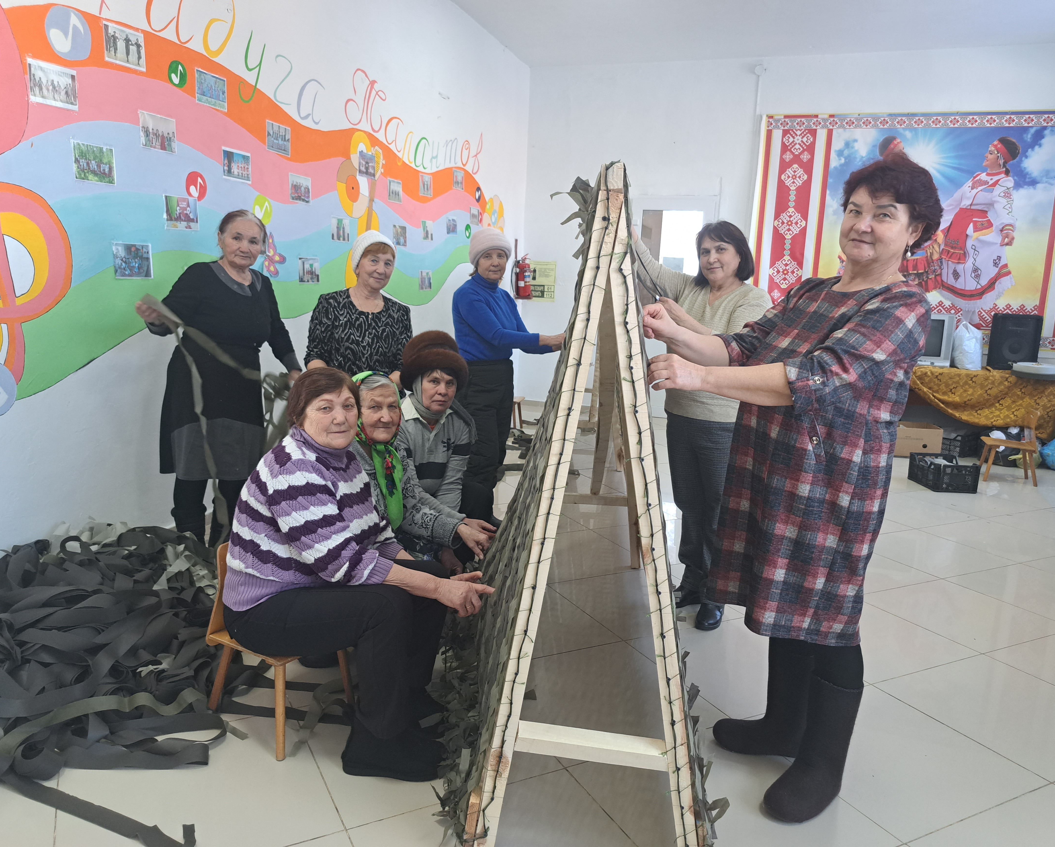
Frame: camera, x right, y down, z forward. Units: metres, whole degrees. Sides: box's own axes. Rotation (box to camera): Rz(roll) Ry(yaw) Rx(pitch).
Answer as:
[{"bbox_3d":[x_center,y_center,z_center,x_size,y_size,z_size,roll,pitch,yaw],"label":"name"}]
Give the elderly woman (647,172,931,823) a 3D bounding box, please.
[{"bbox_3d":[0.604,0.173,1.935,0.680,1.620,0.460,-1,11,-20],"label":"elderly woman"}]

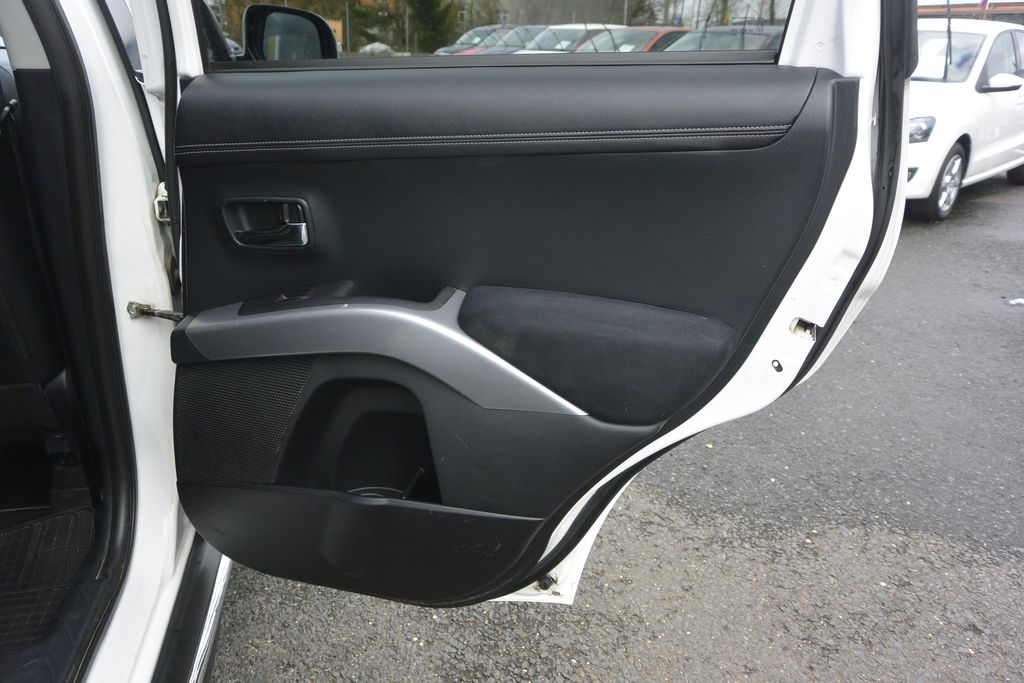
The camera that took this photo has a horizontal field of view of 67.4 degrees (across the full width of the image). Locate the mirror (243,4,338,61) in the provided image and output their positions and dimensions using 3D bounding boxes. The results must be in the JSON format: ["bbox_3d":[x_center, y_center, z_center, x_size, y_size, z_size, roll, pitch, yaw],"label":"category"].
[{"bbox_3d":[-0.560,-0.774,1.981,0.235,0.180,0.130,-1,22,-4],"label":"mirror"}]

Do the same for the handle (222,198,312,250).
[{"bbox_3d":[-0.305,-0.151,0.977,0.118,0.064,0.040,2,21,10],"label":"handle"}]

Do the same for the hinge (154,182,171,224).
[{"bbox_3d":[-0.463,-0.185,1.030,0.040,0.055,0.036,-4,22,-10],"label":"hinge"}]

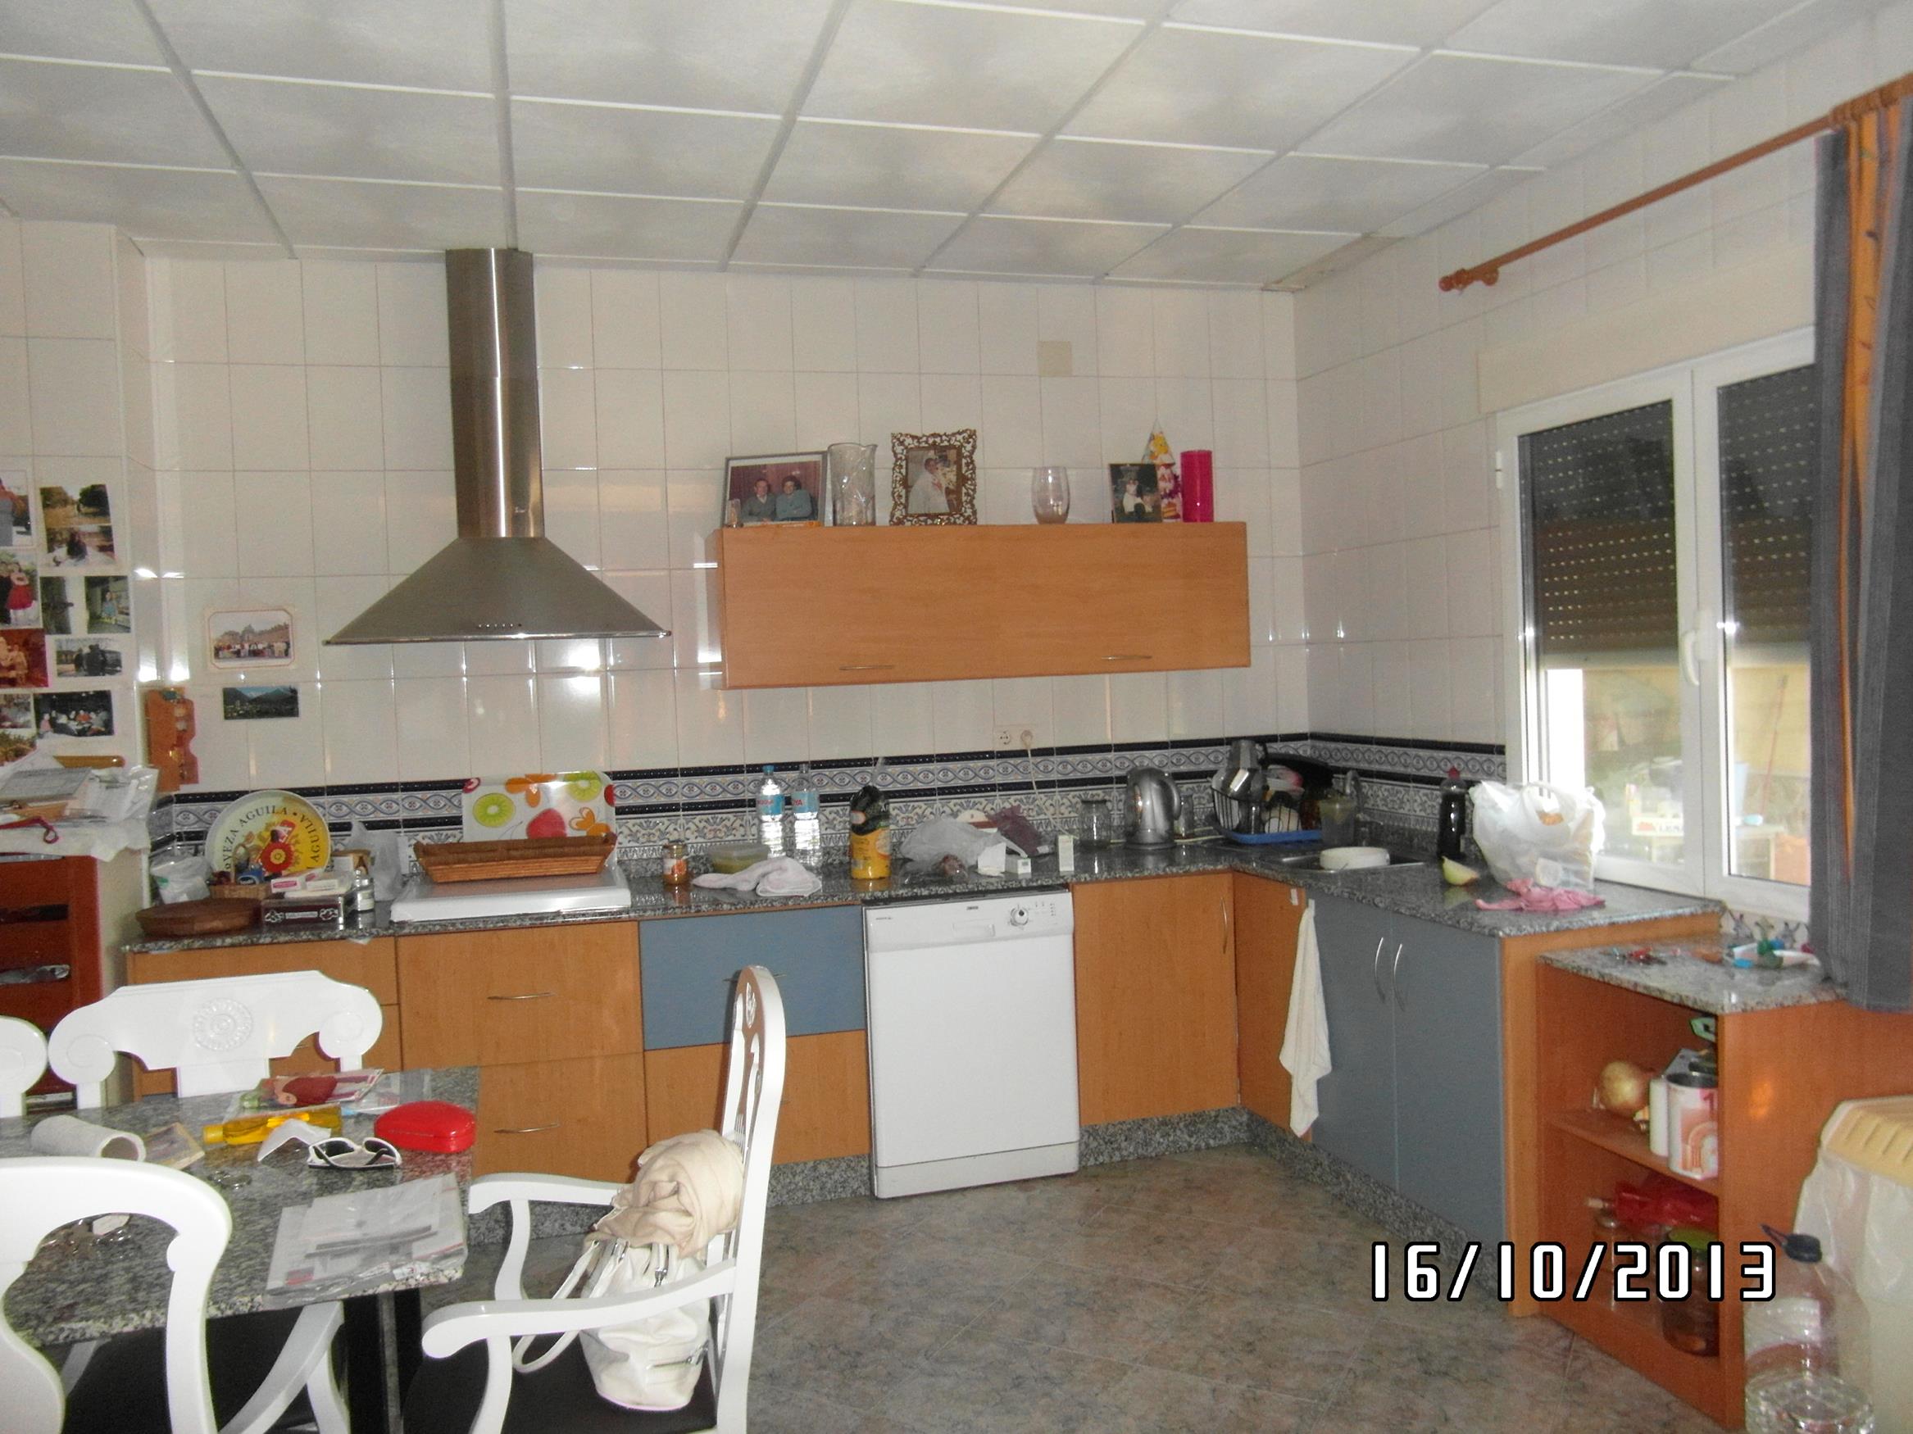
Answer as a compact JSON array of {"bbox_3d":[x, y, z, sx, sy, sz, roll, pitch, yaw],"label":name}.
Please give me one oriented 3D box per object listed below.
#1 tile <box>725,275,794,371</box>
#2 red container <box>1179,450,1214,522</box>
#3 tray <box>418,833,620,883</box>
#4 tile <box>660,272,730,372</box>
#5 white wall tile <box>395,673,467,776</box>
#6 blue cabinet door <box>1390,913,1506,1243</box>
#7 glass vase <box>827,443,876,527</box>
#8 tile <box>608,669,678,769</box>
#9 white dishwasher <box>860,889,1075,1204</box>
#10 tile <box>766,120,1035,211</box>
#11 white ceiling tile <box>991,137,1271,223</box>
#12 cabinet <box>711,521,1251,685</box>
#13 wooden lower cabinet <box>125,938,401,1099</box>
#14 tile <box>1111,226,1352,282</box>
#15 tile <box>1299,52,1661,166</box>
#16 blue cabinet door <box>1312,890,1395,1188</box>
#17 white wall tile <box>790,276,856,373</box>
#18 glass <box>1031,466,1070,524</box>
[{"bbox_3d":[-0.594,-1.193,4.014,0.198,0.295,0.012,-3,3,-15],"label":"tile"},{"bbox_3d":[0.763,-0.718,4.192,0.106,0.230,0.106,-3,3,-13],"label":"red container"},{"bbox_3d":[-1.248,0.404,3.787,0.540,0.090,0.270,-3,3,-13],"label":"tray"},{"bbox_3d":[-0.797,-1.200,4.021,0.200,0.300,0.010,-3,4,-13],"label":"tile"},{"bbox_3d":[-1.535,0.036,3.904,0.200,0.300,0.010,-3,3,-13],"label":"white wall tile"},{"bbox_3d":[1.121,0.817,3.028,0.020,0.685,0.360,-3,3,-19],"label":"blue cabinet door"},{"bbox_3d":[-0.302,-0.677,3.941,0.140,0.250,0.125,-3,3,-13],"label":"glass vase"},{"bbox_3d":[-0.938,0.009,3.978,0.200,0.300,0.012,-3,3,-15],"label":"tile"},{"bbox_3d":[-0.018,0.913,4.014,0.598,0.825,0.570,-3,3,-15],"label":"white dishwasher"},{"bbox_3d":[-0.160,-1.355,3.280,0.595,0.018,0.595,-3,4,-16],"label":"tile"},{"bbox_3d":[0.416,-1.363,3.372,0.597,0.015,0.590,-3,3,-15],"label":"white ceiling tile"},{"bbox_3d":[0.091,-0.348,4.080,1.620,0.450,0.320,-3,3,-15],"label":"cabinet"},{"bbox_3d":[-1.742,0.891,3.508,0.610,0.704,0.580,-3,3,-15],"label":"wooden lower cabinet"},{"bbox_3d":[0.851,-1.450,4.167,0.600,0.020,0.540,-3,3,-16],"label":"tile"},{"bbox_3d":[1.159,-1.382,3.030,0.595,0.018,0.595,-3,4,-16],"label":"tile"},{"bbox_3d":[1.046,0.833,3.460,0.020,0.706,0.355,-3,4,-22],"label":"blue cabinet door"},{"bbox_3d":[-0.403,-1.215,4.102,0.200,0.300,0.010,-3,3,-15],"label":"white wall tile"},{"bbox_3d":[0.300,-0.680,4.121,0.125,0.190,0.125,-2,3,0],"label":"glass"}]

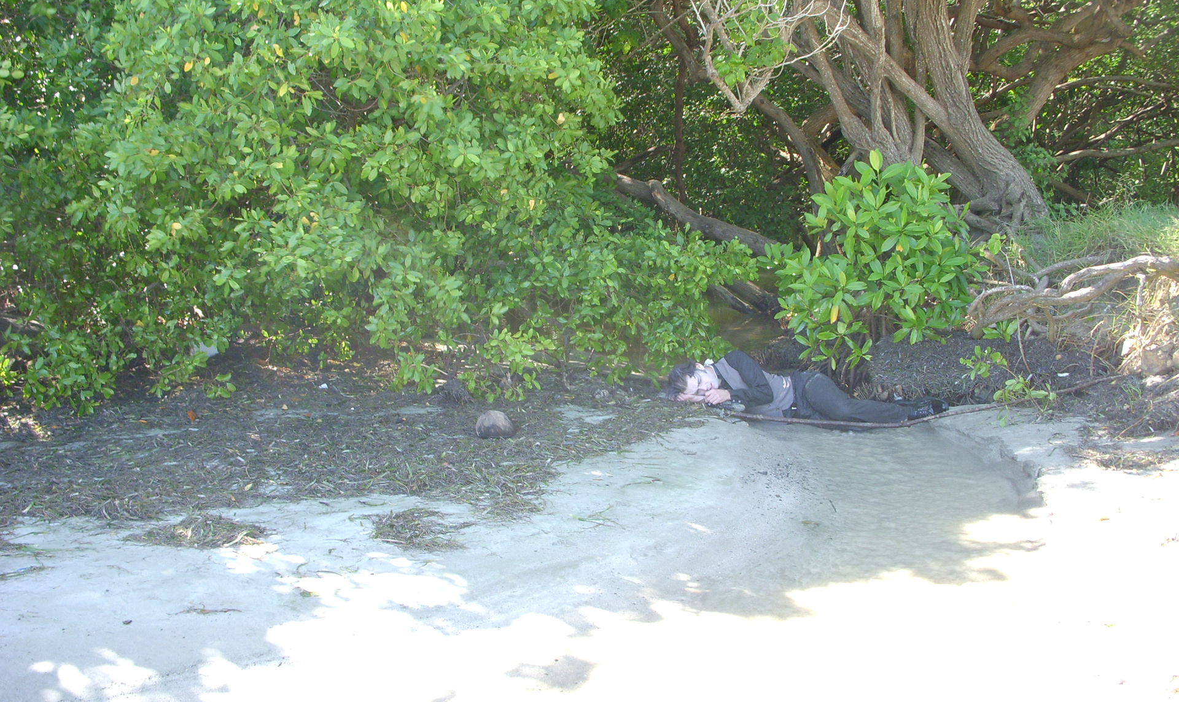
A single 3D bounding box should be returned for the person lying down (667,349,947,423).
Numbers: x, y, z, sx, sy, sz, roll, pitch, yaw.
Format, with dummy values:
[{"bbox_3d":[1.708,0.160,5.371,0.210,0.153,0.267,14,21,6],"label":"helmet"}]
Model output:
[{"bbox_3d":[1.160,0.200,6.900,1.500,0.400,0.500,4,10,1],"label":"person lying down"}]

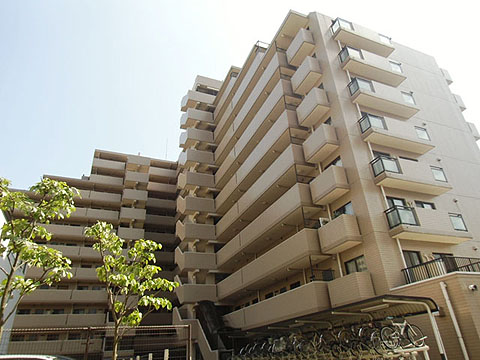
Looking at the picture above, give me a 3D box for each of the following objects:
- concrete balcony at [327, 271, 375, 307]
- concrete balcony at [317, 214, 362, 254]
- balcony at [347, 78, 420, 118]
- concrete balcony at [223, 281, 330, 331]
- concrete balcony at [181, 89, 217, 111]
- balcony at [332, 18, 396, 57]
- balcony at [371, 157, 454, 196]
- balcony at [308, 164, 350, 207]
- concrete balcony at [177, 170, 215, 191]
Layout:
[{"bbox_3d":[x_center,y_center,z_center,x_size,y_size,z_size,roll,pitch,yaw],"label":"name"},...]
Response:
[{"bbox_3d":[5.342,5.376,15.928,0.859,1.327,2.152,9,-31,-21],"label":"concrete balcony"},{"bbox_3d":[5.059,2.818,16.916,0.833,1.319,2.131,8,-31,-21],"label":"concrete balcony"},{"bbox_3d":[9.124,-5.108,21.024,4.655,1.258,0.825,9,-31,-21],"label":"balcony"},{"bbox_3d":[1.671,9.479,22.979,1.368,1.439,14.820,9,-31,-21],"label":"concrete balcony"},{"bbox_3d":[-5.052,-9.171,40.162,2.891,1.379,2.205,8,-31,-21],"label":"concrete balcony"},{"bbox_3d":[8.574,-9.827,23.196,4.529,1.216,0.819,8,-31,-21],"label":"balcony"},{"bbox_3d":[9.195,-0.117,17.812,4.529,1.216,0.819,8,-31,-21],"label":"balcony"},{"bbox_3d":[5.034,0.404,18.698,0.859,1.327,2.152,9,-31,-21],"label":"balcony"},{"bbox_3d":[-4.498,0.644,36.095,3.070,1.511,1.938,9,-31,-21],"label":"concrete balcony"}]

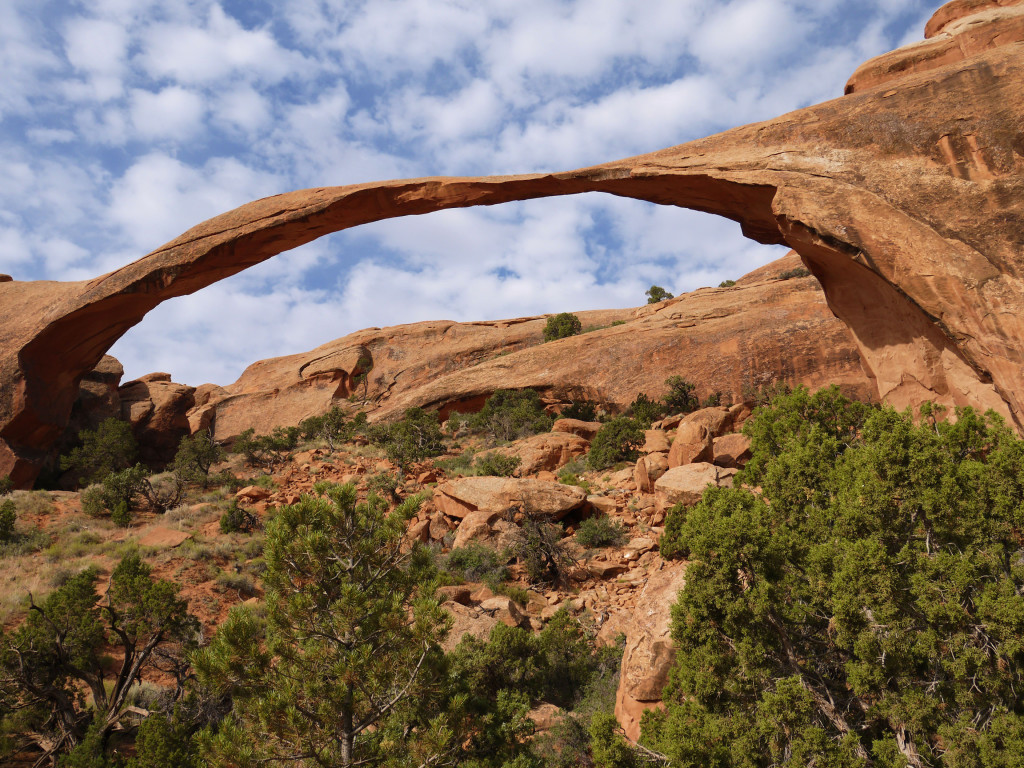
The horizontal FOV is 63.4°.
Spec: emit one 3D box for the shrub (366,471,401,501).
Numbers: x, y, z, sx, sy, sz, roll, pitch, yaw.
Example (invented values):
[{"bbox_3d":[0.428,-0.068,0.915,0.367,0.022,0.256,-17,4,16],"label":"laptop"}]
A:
[{"bbox_3d":[-9.463,7.475,61.000,2.500,2.140,2.250,2,-11,-9],"label":"shrub"}]

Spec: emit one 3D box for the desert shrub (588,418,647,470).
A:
[{"bbox_3d":[8.372,4.813,67.000,4.690,4.240,4.220,-1,-11,7],"label":"desert shrub"}]

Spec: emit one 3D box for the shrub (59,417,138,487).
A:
[{"bbox_3d":[-39.438,6.438,79.000,7.630,6.480,6.490,5,-12,-26],"label":"shrub"}]

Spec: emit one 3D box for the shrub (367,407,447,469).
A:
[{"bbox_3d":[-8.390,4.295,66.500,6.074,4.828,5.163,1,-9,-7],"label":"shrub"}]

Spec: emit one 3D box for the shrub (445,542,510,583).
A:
[{"bbox_3d":[-1.833,9.482,44.000,3.401,2.061,2.721,0,-9,-2],"label":"shrub"}]

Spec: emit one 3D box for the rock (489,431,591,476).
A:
[{"bbox_3d":[2.191,5.538,66.000,8.130,3.560,4.880,0,-11,0],"label":"rock"}]

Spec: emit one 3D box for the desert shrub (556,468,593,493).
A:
[{"bbox_3d":[4.301,6.710,57.000,2.403,1.736,2.163,-1,-9,4],"label":"desert shrub"}]

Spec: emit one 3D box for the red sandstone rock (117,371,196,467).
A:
[{"bbox_3d":[-32.619,3.349,76.000,6.764,8.188,6.088,4,-10,-23],"label":"red sandstone rock"}]

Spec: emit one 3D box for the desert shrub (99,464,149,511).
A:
[{"bbox_3d":[-28.611,7.622,61.000,3.680,3.290,3.130,5,-12,-25],"label":"desert shrub"}]

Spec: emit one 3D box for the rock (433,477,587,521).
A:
[{"bbox_3d":[-0.172,7.879,57.000,10.600,2.940,4.770,0,-11,0],"label":"rock"}]

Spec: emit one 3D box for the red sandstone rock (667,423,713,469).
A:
[{"bbox_3d":[13.929,4.826,65.000,3.610,3.500,3.070,0,-11,0],"label":"red sandstone rock"}]

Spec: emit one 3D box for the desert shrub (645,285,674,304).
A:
[{"bbox_3d":[19.588,-11.886,110.000,3.980,2.580,3.390,-2,-11,10],"label":"desert shrub"}]

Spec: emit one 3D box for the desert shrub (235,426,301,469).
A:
[{"bbox_3d":[-22.139,5.659,75.000,5.980,3.860,4.480,3,-11,-16],"label":"desert shrub"}]

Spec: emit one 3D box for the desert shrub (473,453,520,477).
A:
[{"bbox_3d":[-1.160,6.026,62.000,3.590,1.740,2.870,0,-11,-1],"label":"desert shrub"}]

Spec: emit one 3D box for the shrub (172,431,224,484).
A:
[{"bbox_3d":[-26.494,6.212,70.000,4.263,4.427,3.836,3,-10,-20],"label":"shrub"}]

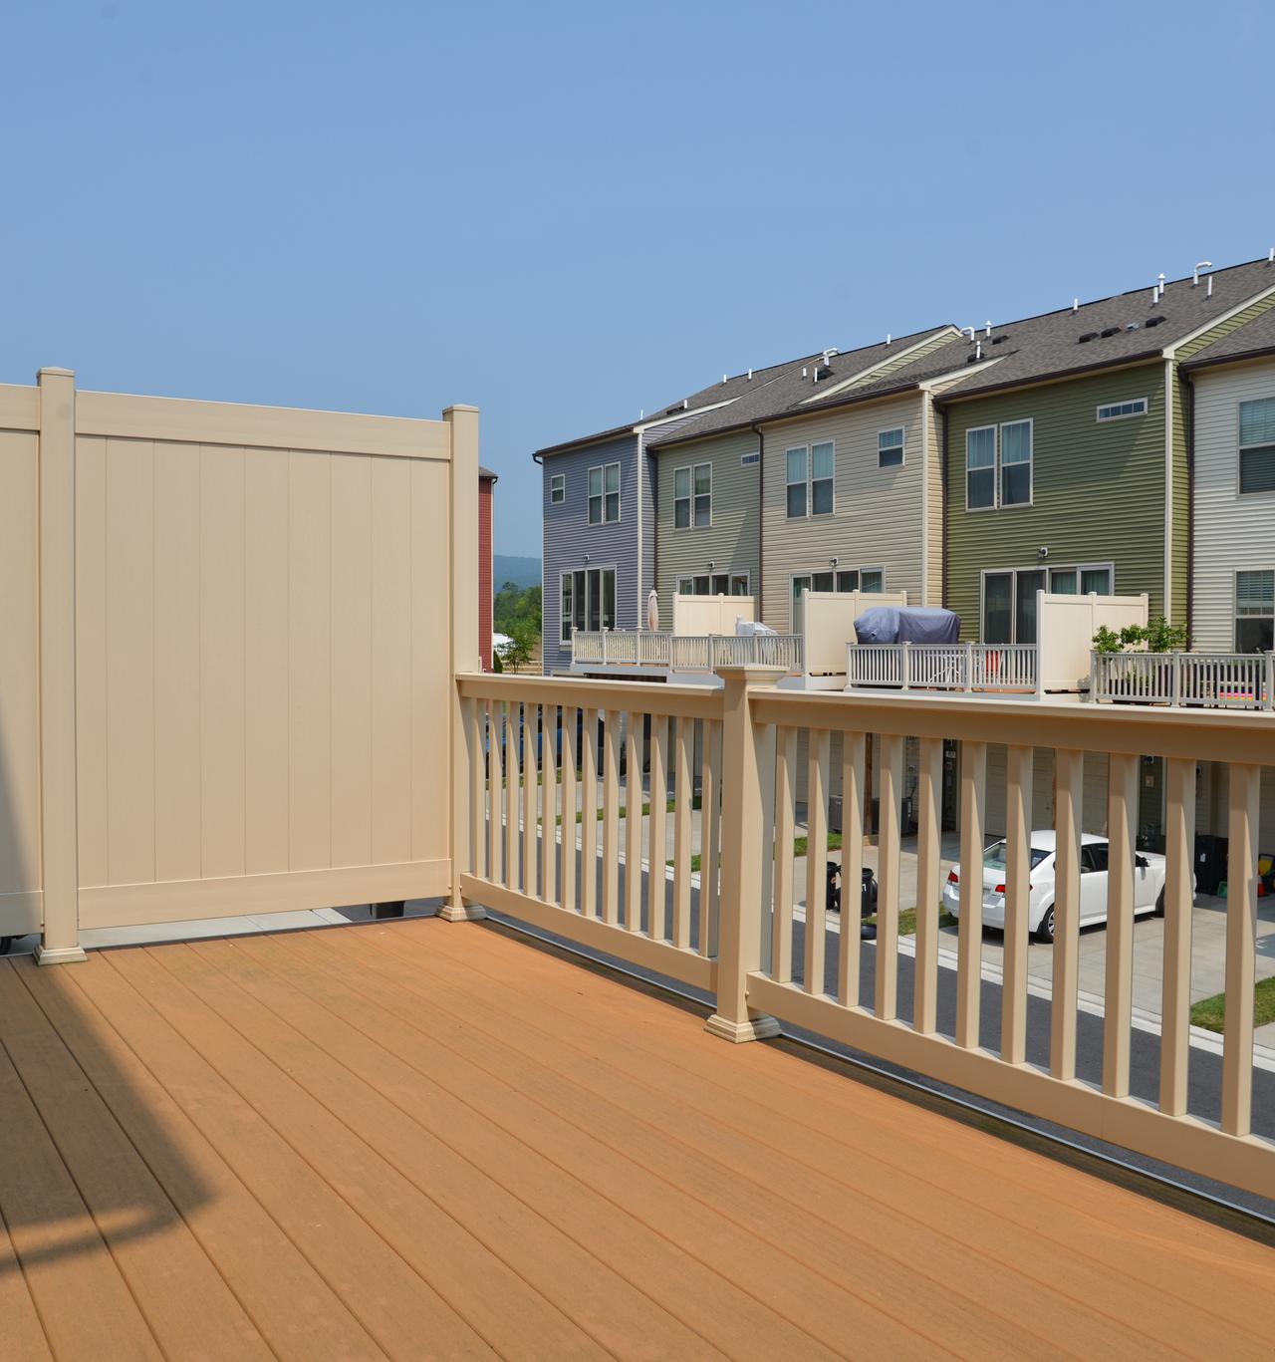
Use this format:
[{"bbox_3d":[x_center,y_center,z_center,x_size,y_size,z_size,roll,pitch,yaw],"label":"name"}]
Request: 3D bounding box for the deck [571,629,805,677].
[{"bbox_3d":[2.133,-0.661,35.345,3.000,1.400,10.506,-1,2,-32],"label":"deck"}]

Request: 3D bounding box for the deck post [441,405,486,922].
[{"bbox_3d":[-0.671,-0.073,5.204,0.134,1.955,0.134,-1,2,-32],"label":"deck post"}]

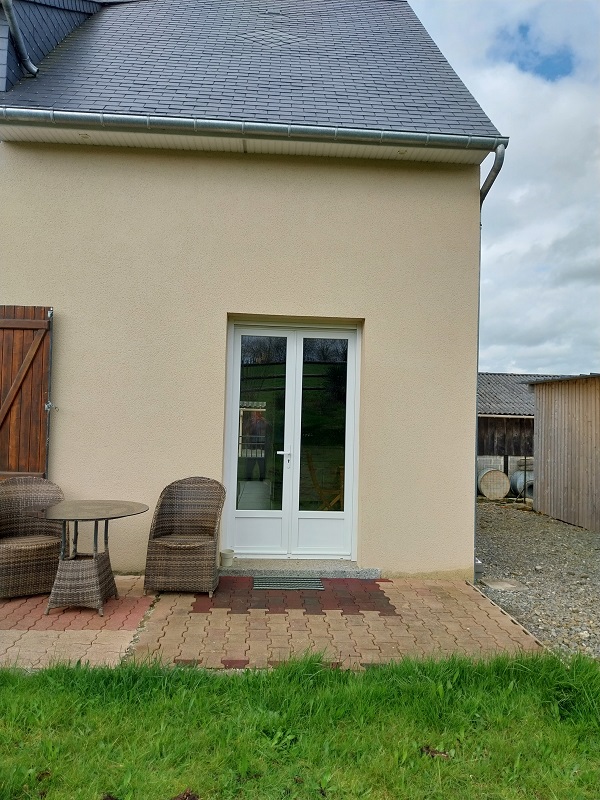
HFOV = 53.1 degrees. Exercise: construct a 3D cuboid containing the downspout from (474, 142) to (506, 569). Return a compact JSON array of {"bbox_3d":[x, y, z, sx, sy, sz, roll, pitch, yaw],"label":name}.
[{"bbox_3d":[1.643,-0.247,5.292,0.090,3.817,0.600,2,-2,-3],"label":"downspout"}]

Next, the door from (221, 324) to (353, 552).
[{"bbox_3d":[-0.070,0.369,5.455,1.210,2.140,0.110,2,-2,-3],"label":"door"}]

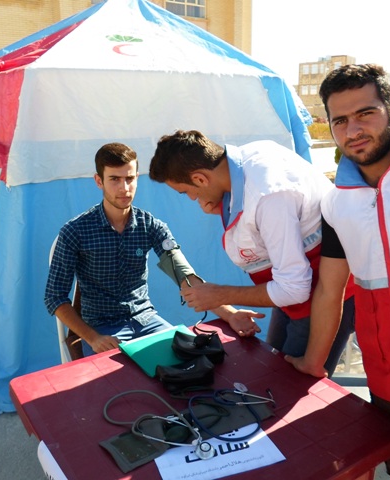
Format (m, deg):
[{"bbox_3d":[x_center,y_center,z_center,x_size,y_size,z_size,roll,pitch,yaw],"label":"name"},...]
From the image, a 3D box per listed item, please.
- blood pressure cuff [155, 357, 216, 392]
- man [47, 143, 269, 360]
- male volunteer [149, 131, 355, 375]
[{"bbox_3d":[-0.026,0.375,1.310,0.165,0.072,0.088,-3,14,-12],"label":"blood pressure cuff"},{"bbox_3d":[-0.200,0.331,1.762,0.660,1.370,0.680,-7,15,-26],"label":"man"},{"bbox_3d":[0.195,0.339,1.620,0.660,1.420,0.520,-5,14,-19],"label":"male volunteer"}]

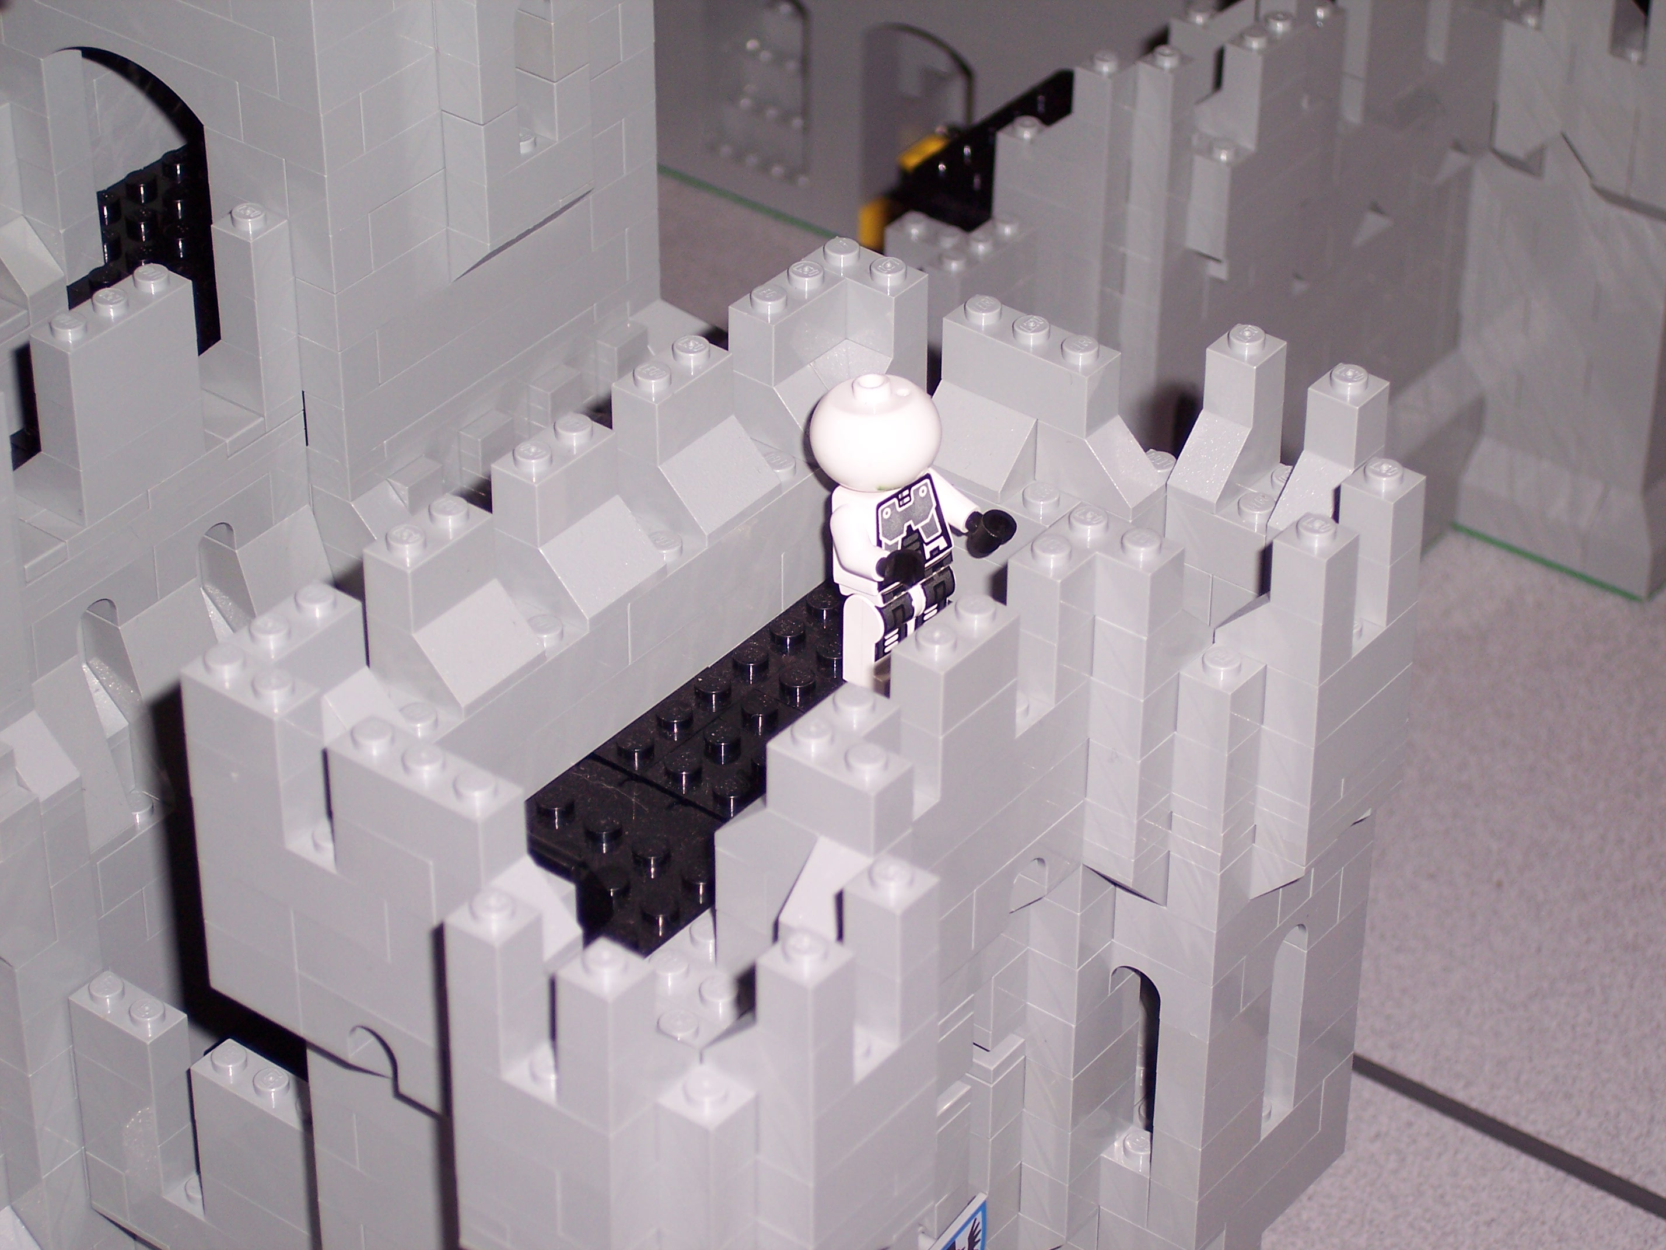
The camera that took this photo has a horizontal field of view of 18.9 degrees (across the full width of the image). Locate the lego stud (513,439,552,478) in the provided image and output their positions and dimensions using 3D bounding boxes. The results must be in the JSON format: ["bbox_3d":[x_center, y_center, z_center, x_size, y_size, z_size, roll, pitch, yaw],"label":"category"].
[{"bbox_3d":[-0.038,-0.021,0.636,0.005,0.002,0.005,0,36,0],"label":"lego stud"}]

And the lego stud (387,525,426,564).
[{"bbox_3d":[-0.053,-0.010,0.620,0.005,0.002,0.005,0,36,0],"label":"lego stud"}]

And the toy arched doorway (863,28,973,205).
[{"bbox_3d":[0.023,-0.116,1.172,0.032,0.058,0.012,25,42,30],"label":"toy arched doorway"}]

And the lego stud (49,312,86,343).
[{"bbox_3d":[-0.105,-0.041,0.684,0.005,0.002,0.005,0,36,0],"label":"lego stud"}]

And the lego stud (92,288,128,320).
[{"bbox_3d":[-0.101,-0.045,0.696,0.005,0.002,0.005,0,36,0],"label":"lego stud"}]

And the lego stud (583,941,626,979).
[{"bbox_3d":[-0.025,0.037,0.554,0.005,0.002,0.005,0,36,0],"label":"lego stud"}]

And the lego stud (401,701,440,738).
[{"bbox_3d":[-0.051,0.012,0.624,0.005,0.002,0.005,0,36,0],"label":"lego stud"}]

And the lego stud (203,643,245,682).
[{"bbox_3d":[-0.073,0.005,0.600,0.005,0.002,0.005,0,36,0],"label":"lego stud"}]

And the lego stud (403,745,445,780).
[{"bbox_3d":[-0.048,0.016,0.584,0.005,0.002,0.005,0,36,0],"label":"lego stud"}]

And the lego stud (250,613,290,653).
[{"bbox_3d":[-0.068,0.001,0.605,0.005,0.002,0.005,0,36,0],"label":"lego stud"}]

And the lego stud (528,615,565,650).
[{"bbox_3d":[-0.037,0.001,0.638,0.005,0.002,0.005,0,36,0],"label":"lego stud"}]

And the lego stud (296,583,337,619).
[{"bbox_3d":[-0.063,-0.003,0.612,0.005,0.002,0.005,0,36,0],"label":"lego stud"}]

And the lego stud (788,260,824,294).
[{"bbox_3d":[-0.004,-0.047,0.672,0.005,0.002,0.005,0,36,0],"label":"lego stud"}]

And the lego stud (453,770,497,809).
[{"bbox_3d":[-0.041,0.019,0.580,0.005,0.002,0.005,0,36,0],"label":"lego stud"}]

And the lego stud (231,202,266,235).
[{"bbox_3d":[-0.084,-0.058,0.716,0.005,0.002,0.005,0,36,0],"label":"lego stud"}]

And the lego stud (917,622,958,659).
[{"bbox_3d":[0.013,0.002,0.604,0.005,0.002,0.005,0,36,0],"label":"lego stud"}]

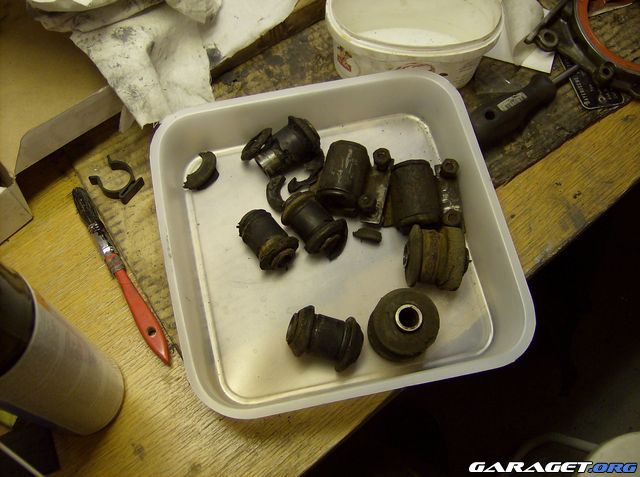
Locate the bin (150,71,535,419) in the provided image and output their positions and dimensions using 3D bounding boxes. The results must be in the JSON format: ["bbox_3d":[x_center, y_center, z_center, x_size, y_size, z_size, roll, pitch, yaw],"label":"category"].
[{"bbox_3d":[0.013,0.000,0.587,0.290,0.052,0.288,-12,69,-5],"label":"bin"}]

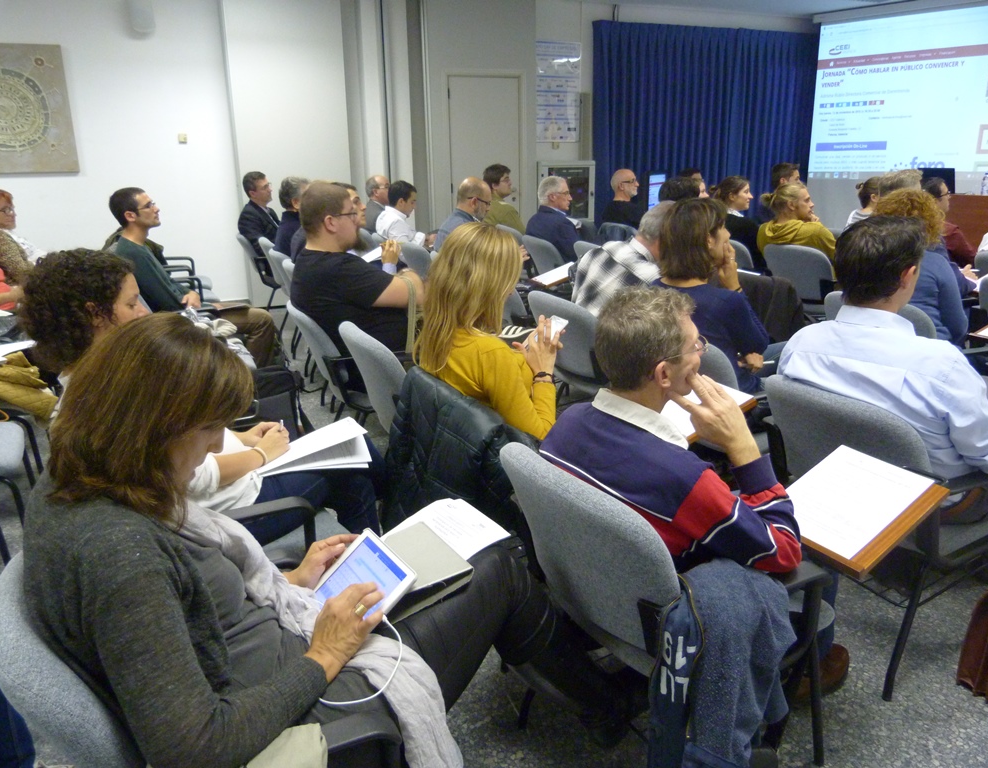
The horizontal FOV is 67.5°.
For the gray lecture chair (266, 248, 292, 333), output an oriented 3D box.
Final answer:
[{"bbox_3d":[-1.164,-0.533,5.079,0.580,0.800,0.580,-8,19,-23],"label":"gray lecture chair"}]

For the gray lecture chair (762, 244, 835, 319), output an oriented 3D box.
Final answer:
[{"bbox_3d":[2.181,-0.566,5.072,0.630,0.840,0.600,-14,21,-36],"label":"gray lecture chair"}]

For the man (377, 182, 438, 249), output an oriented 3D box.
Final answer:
[{"bbox_3d":[-0.516,-0.974,5.786,0.780,1.210,0.520,-8,19,-23],"label":"man"}]

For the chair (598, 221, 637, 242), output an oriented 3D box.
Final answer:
[{"bbox_3d":[1.291,-0.994,6.456,0.580,0.800,0.580,-9,19,-24],"label":"chair"}]

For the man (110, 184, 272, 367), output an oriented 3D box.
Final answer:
[{"bbox_3d":[-1.747,-0.485,4.258,0.880,1.270,0.520,-8,19,-23],"label":"man"}]

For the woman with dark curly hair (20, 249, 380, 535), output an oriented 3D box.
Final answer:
[{"bbox_3d":[-0.656,0.265,1.783,0.800,1.190,0.500,-8,18,-22],"label":"woman with dark curly hair"}]

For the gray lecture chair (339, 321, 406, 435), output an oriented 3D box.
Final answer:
[{"bbox_3d":[-0.213,0.141,2.830,0.580,0.800,0.580,-9,19,-25],"label":"gray lecture chair"}]

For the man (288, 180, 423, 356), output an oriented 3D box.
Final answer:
[{"bbox_3d":[-0.443,-0.206,3.156,0.840,1.280,0.600,-8,19,-23],"label":"man"}]

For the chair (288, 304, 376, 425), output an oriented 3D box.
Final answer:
[{"bbox_3d":[-0.564,-0.007,3.383,0.630,0.840,0.600,-12,20,-31],"label":"chair"}]

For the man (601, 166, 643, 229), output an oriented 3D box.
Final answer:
[{"bbox_3d":[1.251,-1.173,6.257,0.800,1.260,0.520,-9,19,-24],"label":"man"}]

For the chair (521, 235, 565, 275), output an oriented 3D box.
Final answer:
[{"bbox_3d":[0.582,-0.732,5.639,0.580,0.800,0.580,-9,19,-24],"label":"chair"}]

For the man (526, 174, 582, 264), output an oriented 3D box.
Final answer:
[{"bbox_3d":[0.637,-0.950,5.695,0.840,1.250,0.520,-10,20,-29],"label":"man"}]

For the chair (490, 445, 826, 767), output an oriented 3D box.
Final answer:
[{"bbox_3d":[0.379,0.499,1.695,0.630,0.840,0.600,-12,21,-33],"label":"chair"}]

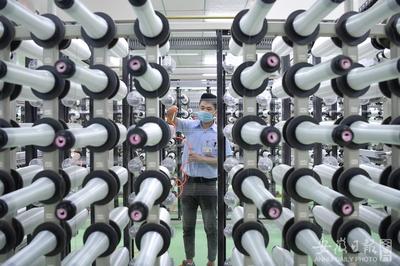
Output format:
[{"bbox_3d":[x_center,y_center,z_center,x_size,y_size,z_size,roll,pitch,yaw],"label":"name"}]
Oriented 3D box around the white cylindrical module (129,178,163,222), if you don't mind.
[{"bbox_3d":[-0.235,0.291,1.151,0.112,0.112,0.377,0,2,-1],"label":"white cylindrical module"}]

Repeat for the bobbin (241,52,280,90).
[{"bbox_3d":[0.264,-0.266,1.151,0.112,0.112,0.377,0,2,0],"label":"bobbin"}]

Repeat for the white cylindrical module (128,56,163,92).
[{"bbox_3d":[-0.238,-0.255,1.151,0.112,0.112,0.377,0,2,-1],"label":"white cylindrical module"}]

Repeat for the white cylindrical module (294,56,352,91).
[{"bbox_3d":[0.532,-0.260,1.151,0.112,0.112,0.377,0,2,1],"label":"white cylindrical module"}]

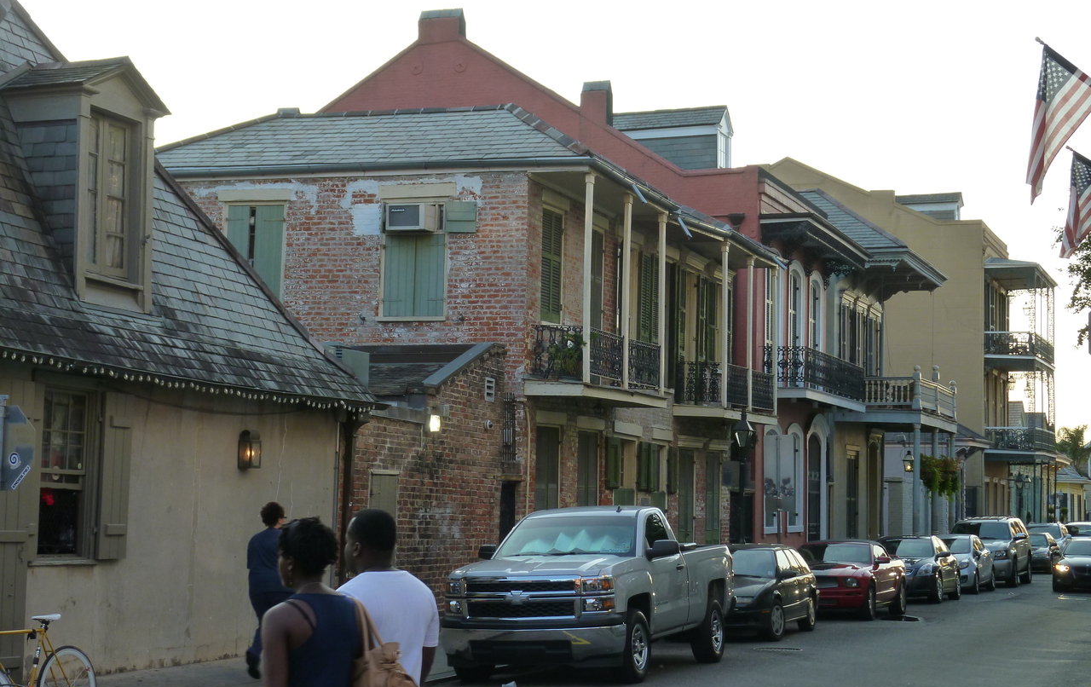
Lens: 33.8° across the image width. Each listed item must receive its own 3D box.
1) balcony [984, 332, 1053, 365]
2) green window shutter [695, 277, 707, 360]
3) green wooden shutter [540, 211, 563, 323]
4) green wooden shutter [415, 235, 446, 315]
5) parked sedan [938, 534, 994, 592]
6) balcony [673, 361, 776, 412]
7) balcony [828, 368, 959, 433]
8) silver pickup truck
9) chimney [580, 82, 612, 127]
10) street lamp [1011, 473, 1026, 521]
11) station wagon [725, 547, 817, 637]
[{"bbox_3d":[20.521,0.445,77.521,2.100,1.150,7.600,-1,-6,22],"label":"balcony"},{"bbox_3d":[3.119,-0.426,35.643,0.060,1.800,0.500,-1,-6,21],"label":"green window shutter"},{"bbox_3d":[0.110,-1.213,28.879,0.060,1.740,0.940,-1,-6,22],"label":"green wooden shutter"},{"bbox_3d":[-1.849,-1.091,28.804,0.515,1.303,0.050,-1,-5,22],"label":"green wooden shutter"},{"bbox_3d":[10.434,5.636,46.243,1.740,1.460,4.250,-1,-6,22],"label":"parked sedan"},{"bbox_3d":[3.736,1.021,36.828,0.990,1.000,4.040,-1,-5,22],"label":"balcony"},{"bbox_3d":[9.930,1.623,50.423,2.350,1.580,6.300,-1,-6,22],"label":"balcony"},{"bbox_3d":[0.690,2.850,21.160,2.040,1.880,5.500,-1,-6,20],"label":"silver pickup truck"},{"bbox_3d":[1.231,-5.658,42.662,0.600,1.050,0.470,-1,-6,22],"label":"chimney"},{"bbox_3d":[18.105,6.610,68.686,0.380,3.580,0.380,-1,-5,22],"label":"street lamp"},{"bbox_3d":[3.133,3.844,28.238,1.700,1.400,4.480,0,-5,20],"label":"station wagon"}]

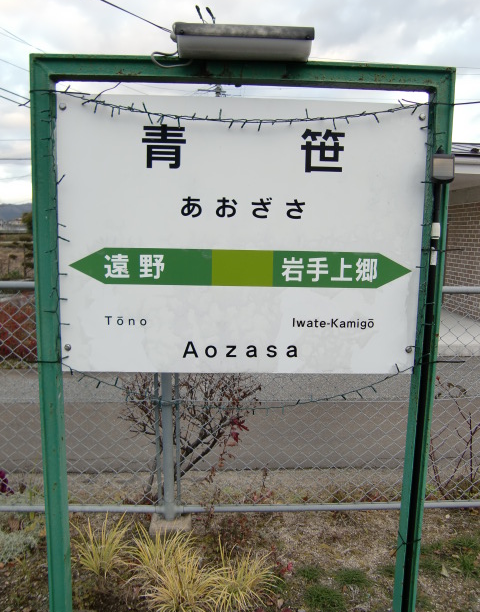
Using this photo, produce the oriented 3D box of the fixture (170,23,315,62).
[{"bbox_3d":[0.009,-0.776,1.565,0.410,0.080,0.140,1,8,-3],"label":"fixture"}]

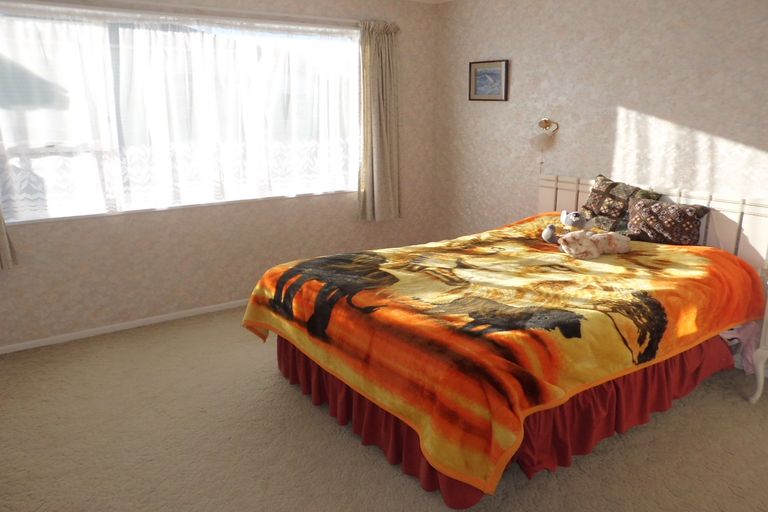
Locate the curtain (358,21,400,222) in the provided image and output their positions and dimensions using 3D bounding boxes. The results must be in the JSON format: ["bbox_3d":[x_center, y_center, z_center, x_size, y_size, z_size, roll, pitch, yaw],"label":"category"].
[{"bbox_3d":[-0.016,-1.082,4.636,0.390,1.590,0.110,-10,18,-32],"label":"curtain"}]

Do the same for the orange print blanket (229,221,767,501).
[{"bbox_3d":[0.601,0.272,3.024,2.180,0.570,1.680,-10,18,-32],"label":"orange print blanket"}]

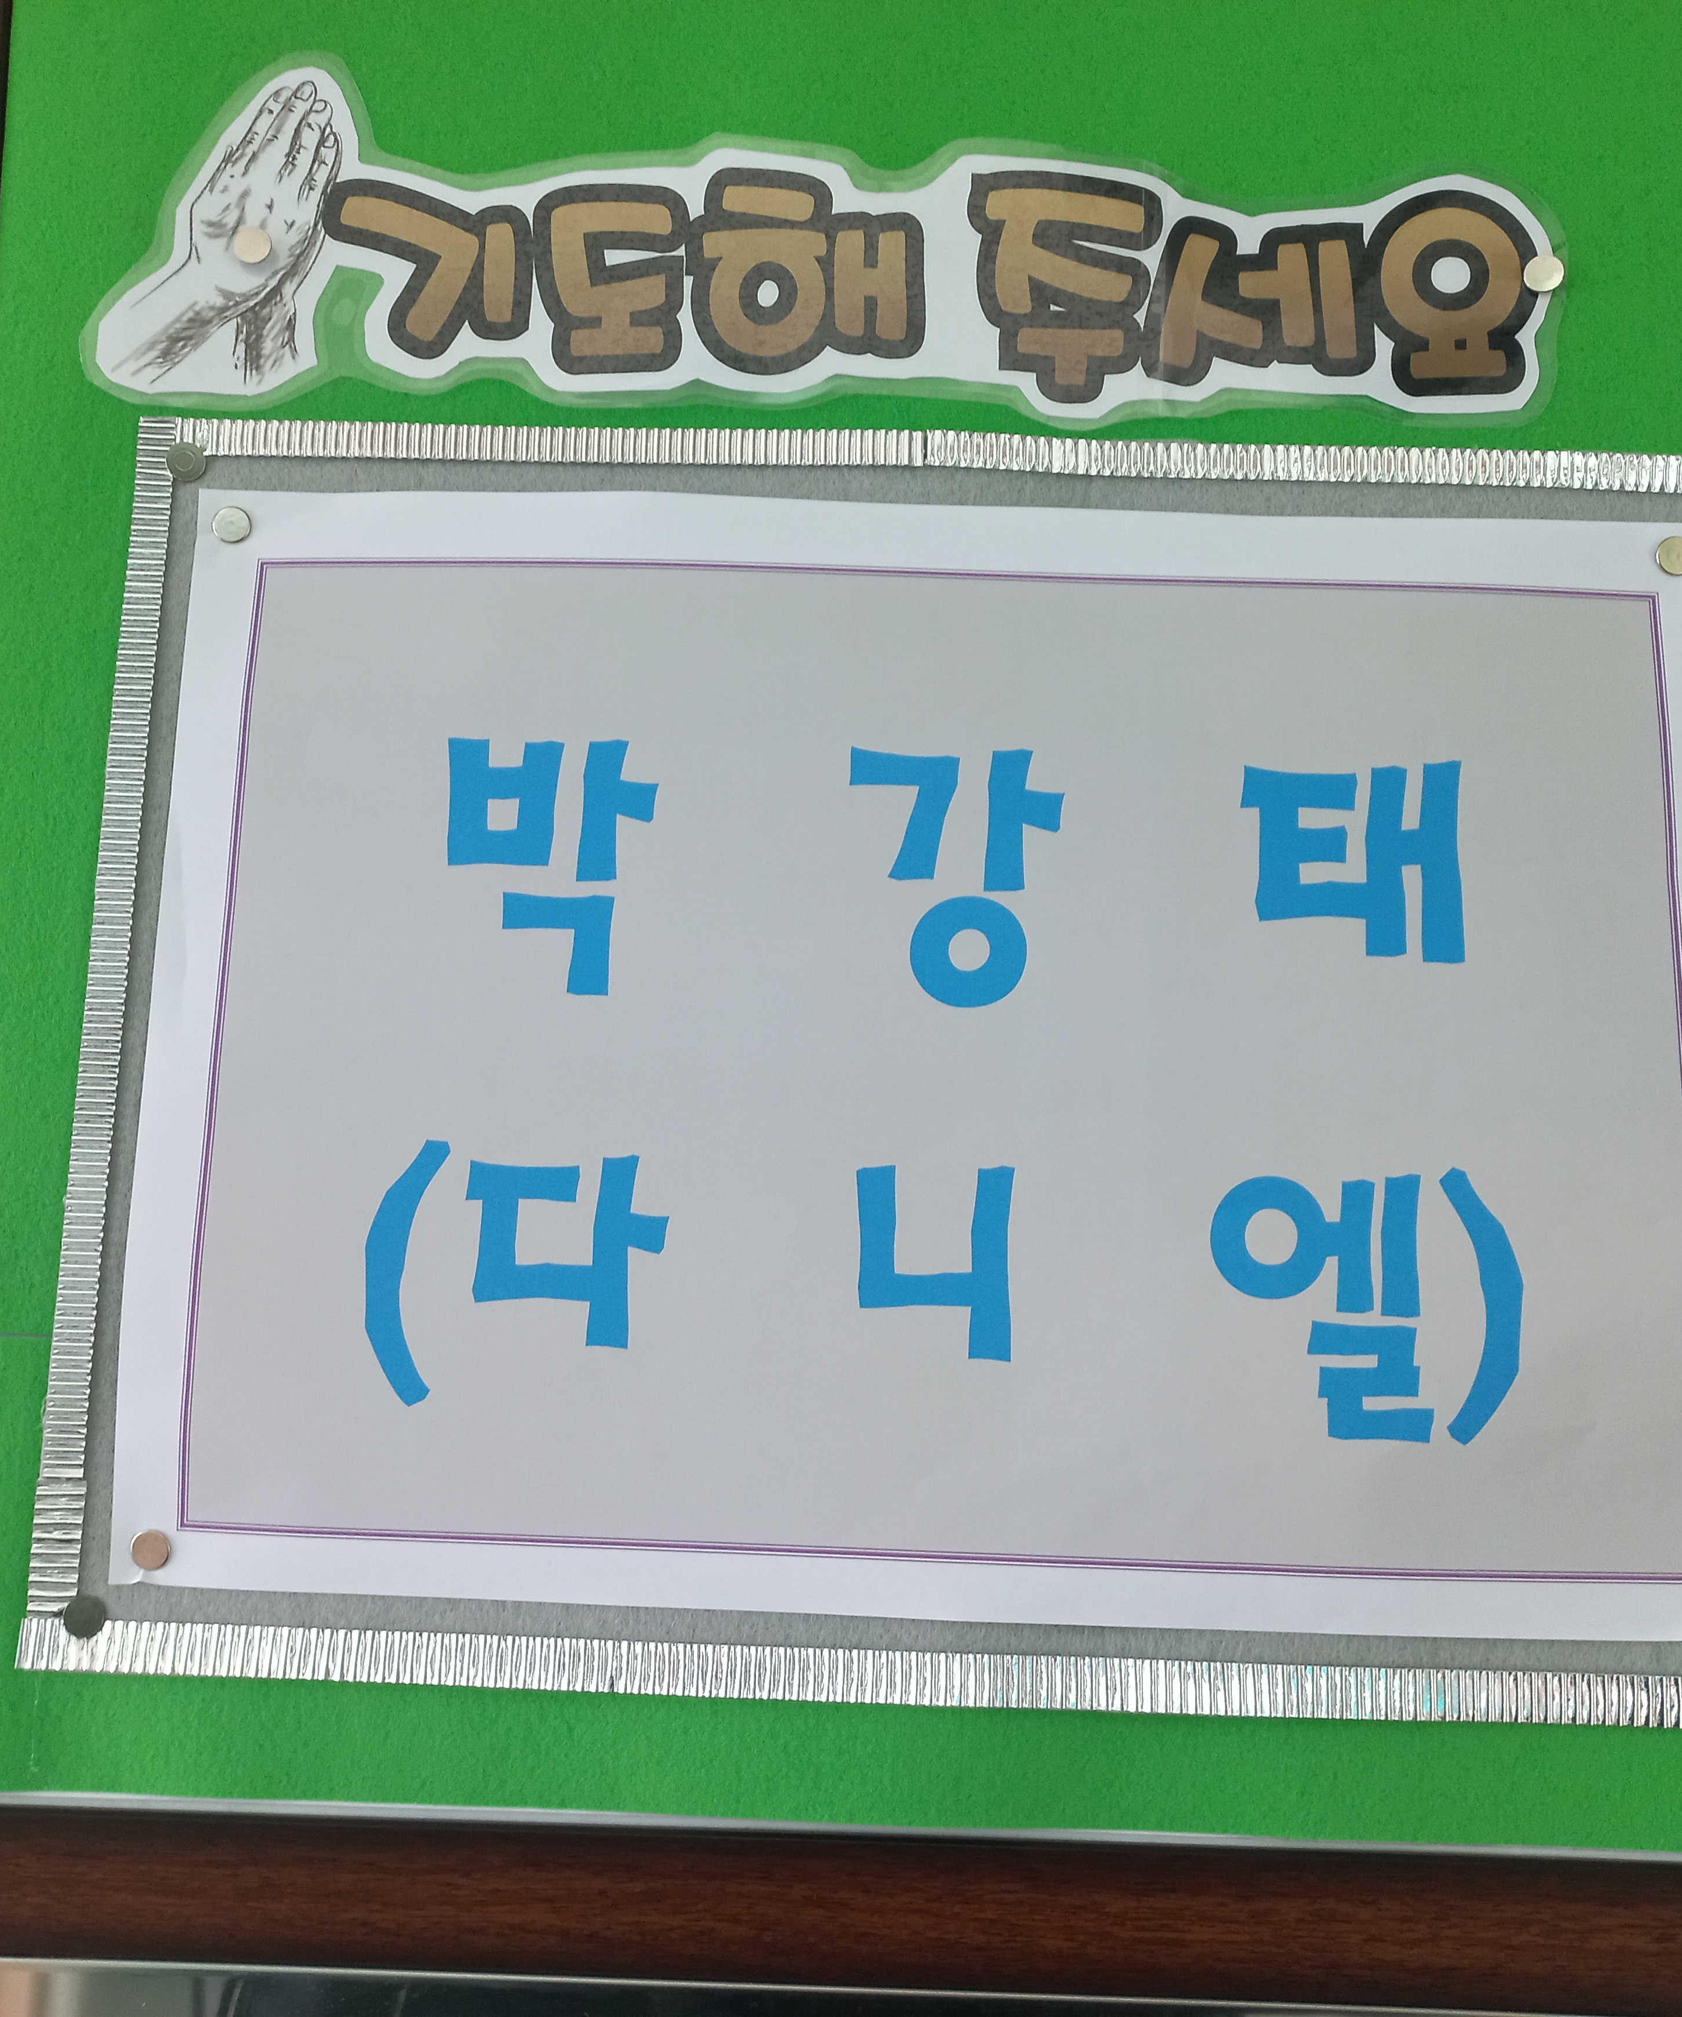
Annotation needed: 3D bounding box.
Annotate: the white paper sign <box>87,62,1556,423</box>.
[{"bbox_3d":[-0.005,-0.220,0.549,0.415,0.107,0.007,2,-9,1],"label":"white paper sign"}]

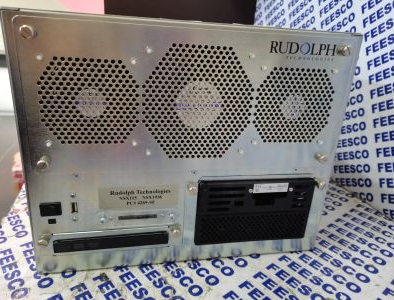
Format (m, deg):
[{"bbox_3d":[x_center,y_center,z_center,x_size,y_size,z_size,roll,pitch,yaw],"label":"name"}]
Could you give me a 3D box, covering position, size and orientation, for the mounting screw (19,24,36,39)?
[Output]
[{"bbox_3d":[-0.147,-0.102,0.260,0.011,0.011,0.009,-1,20,-11],"label":"mounting screw"}]

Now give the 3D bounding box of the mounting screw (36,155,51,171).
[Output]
[{"bbox_3d":[-0.152,0.013,0.300,0.011,0.011,0.009,-1,20,-11],"label":"mounting screw"}]

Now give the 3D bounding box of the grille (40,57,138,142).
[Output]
[{"bbox_3d":[-0.104,-0.046,0.294,0.095,0.086,0.004,-1,20,-11],"label":"grille"}]

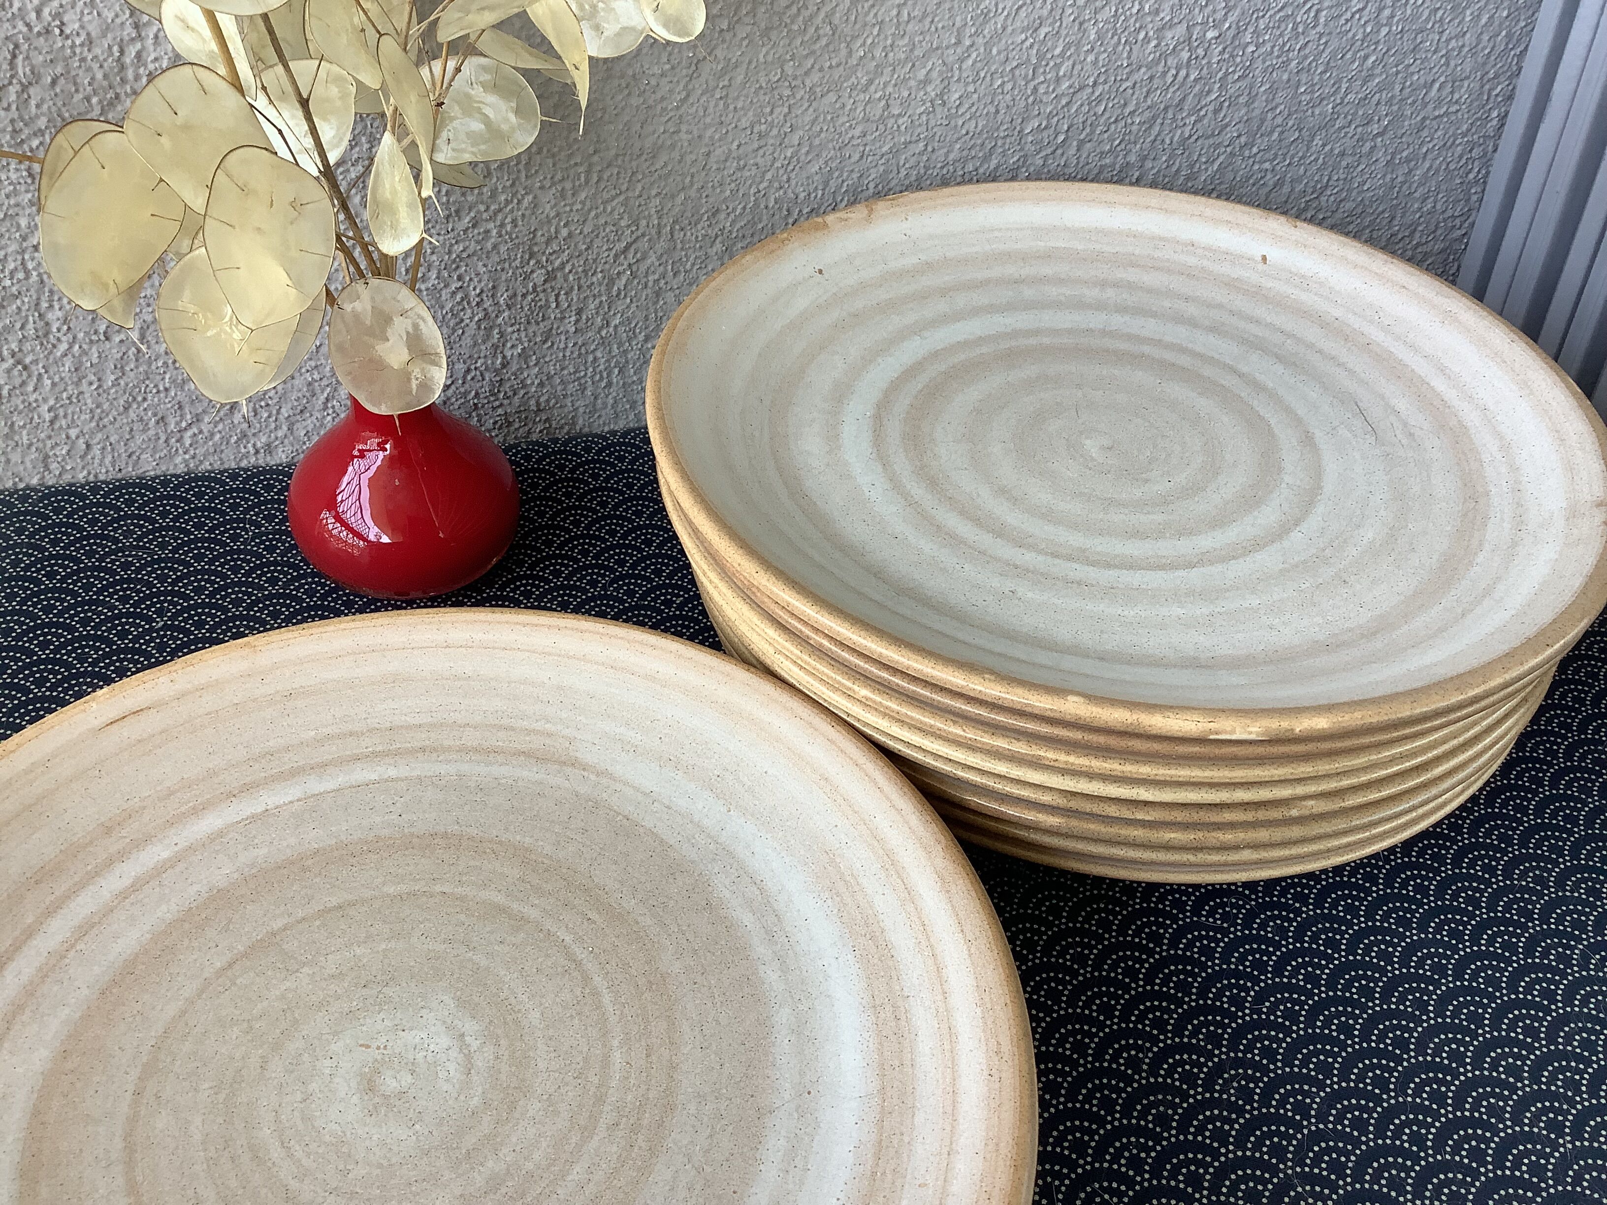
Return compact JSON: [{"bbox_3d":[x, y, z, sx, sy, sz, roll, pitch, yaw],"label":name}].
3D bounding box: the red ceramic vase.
[{"bbox_3d":[-0.123,-0.045,0.431,0.070,0.078,0.070,4,43,0],"label":"red ceramic vase"}]

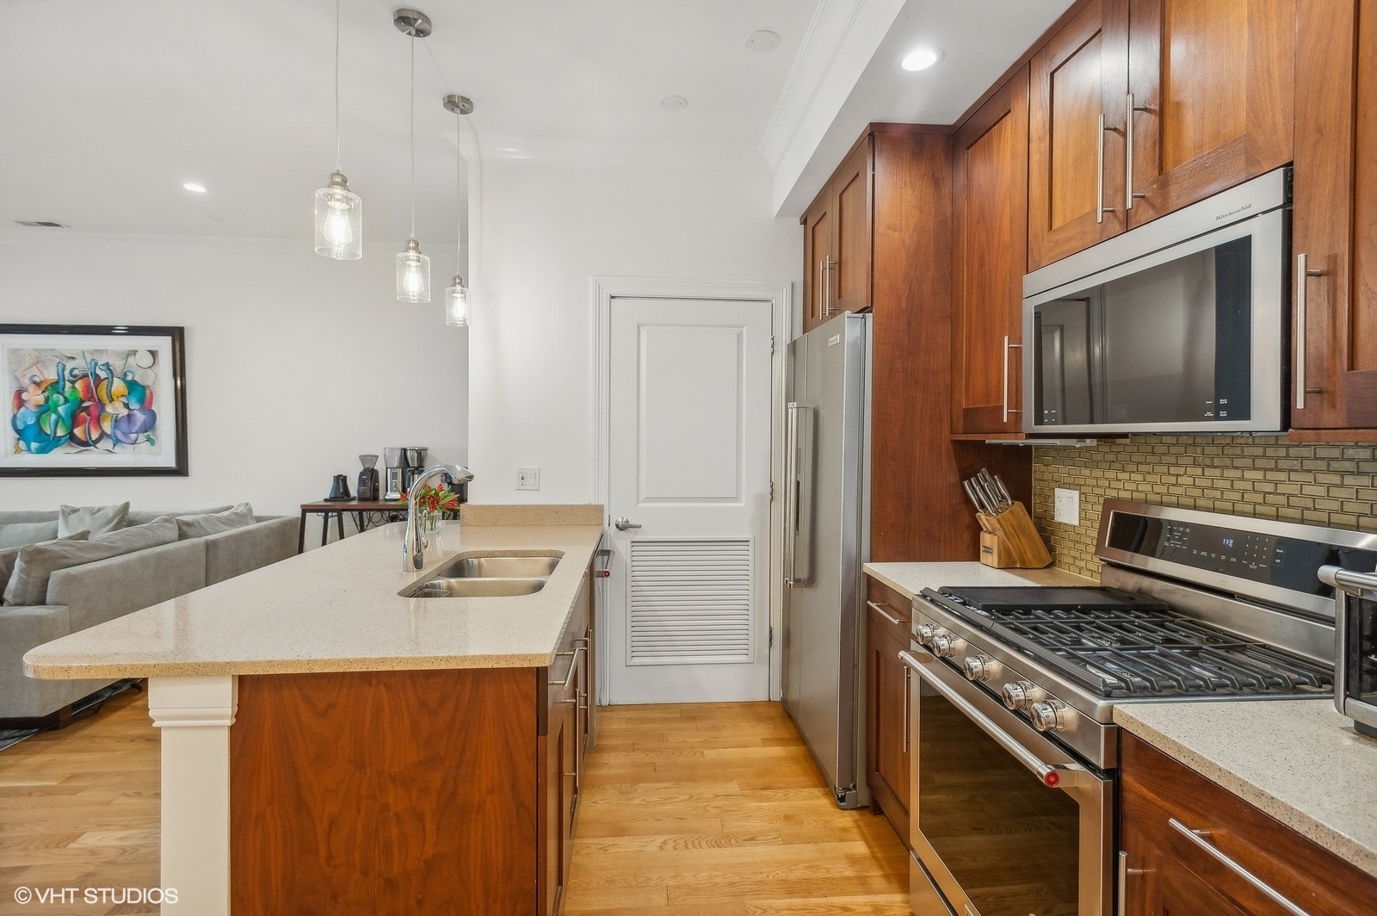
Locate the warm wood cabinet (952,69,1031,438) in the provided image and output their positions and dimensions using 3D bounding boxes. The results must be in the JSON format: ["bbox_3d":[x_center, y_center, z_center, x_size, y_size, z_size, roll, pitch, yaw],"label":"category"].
[{"bbox_3d":[1.097,-0.588,2.089,0.335,1.063,0.450,0,2,-4],"label":"warm wood cabinet"}]

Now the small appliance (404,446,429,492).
[{"bbox_3d":[-2.005,0.114,4.796,0.180,0.395,0.180,0,2,-7],"label":"small appliance"}]

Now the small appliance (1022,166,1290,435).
[{"bbox_3d":[1.145,-0.279,1.490,0.350,0.448,0.758,0,2,-4],"label":"small appliance"}]

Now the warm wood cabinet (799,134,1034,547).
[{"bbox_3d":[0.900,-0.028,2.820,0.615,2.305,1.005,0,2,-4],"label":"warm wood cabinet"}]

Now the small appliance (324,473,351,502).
[{"bbox_3d":[-2.555,0.216,4.757,0.190,0.189,0.260,-1,2,-34],"label":"small appliance"}]

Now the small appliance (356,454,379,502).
[{"bbox_3d":[-2.354,0.142,4.770,0.125,0.339,0.160,0,2,-12],"label":"small appliance"}]

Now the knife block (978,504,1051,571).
[{"bbox_3d":[1.139,0.262,2.273,0.210,0.225,0.113,0,2,-4],"label":"knife block"}]

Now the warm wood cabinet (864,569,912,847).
[{"bbox_3d":[0.942,0.852,2.118,0.625,0.881,0.450,0,2,-4],"label":"warm wood cabinet"}]

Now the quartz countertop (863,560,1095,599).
[{"bbox_3d":[0.944,0.395,2.103,0.635,0.033,0.455,0,2,-4],"label":"quartz countertop"}]

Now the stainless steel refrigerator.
[{"bbox_3d":[0.834,0.365,2.813,0.725,1.800,0.910,0,2,-4],"label":"stainless steel refrigerator"}]

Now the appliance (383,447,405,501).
[{"bbox_3d":[-2.221,0.124,4.979,0.153,0.397,0.170,0,1,-4],"label":"appliance"}]

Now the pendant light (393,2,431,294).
[{"bbox_3d":[-0.943,-1.018,2.227,0.126,0.967,0.126,0,2,-4],"label":"pendant light"}]

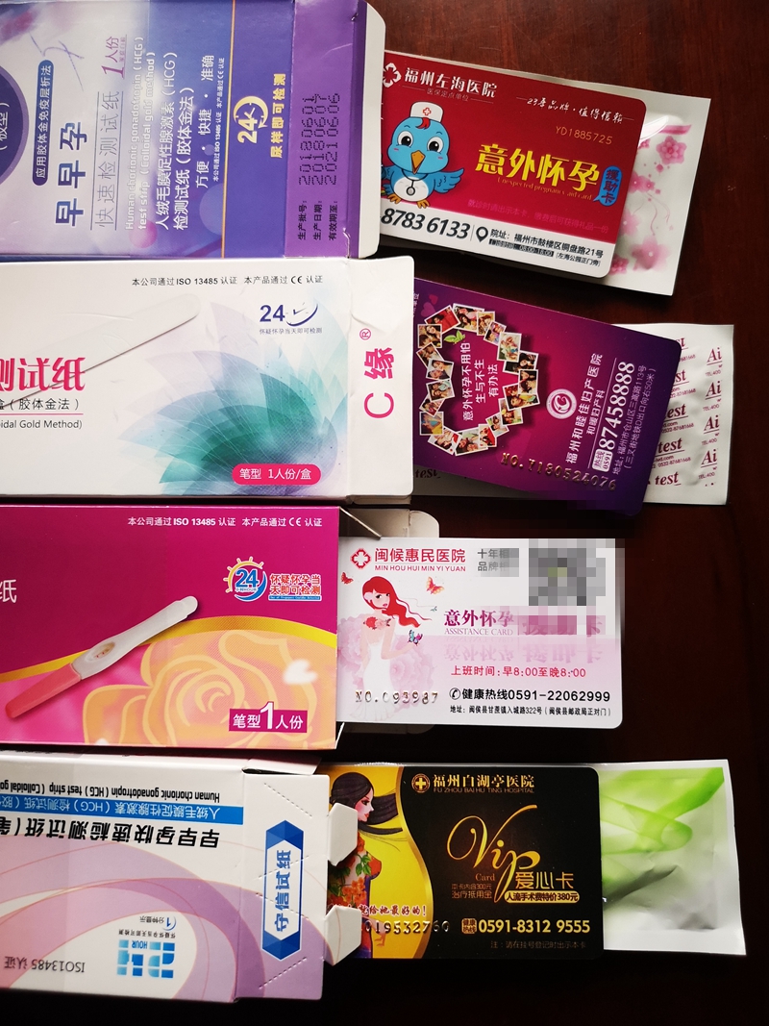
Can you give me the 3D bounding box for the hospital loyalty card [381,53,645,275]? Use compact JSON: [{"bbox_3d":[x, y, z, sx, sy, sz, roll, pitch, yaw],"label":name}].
[{"bbox_3d":[0.030,-0.104,0.238,0.086,0.001,0.054,13,89,4],"label":"hospital loyalty card"}]

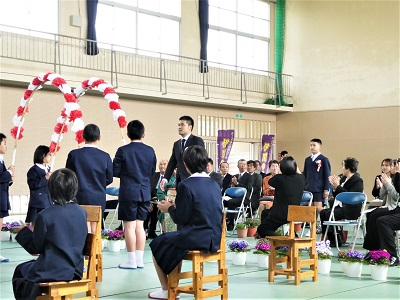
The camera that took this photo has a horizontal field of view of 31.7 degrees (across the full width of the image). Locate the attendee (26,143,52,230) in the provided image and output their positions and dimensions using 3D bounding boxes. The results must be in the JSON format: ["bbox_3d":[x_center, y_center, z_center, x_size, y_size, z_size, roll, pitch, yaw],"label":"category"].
[{"bbox_3d":[-1.941,0.589,8.550,0.330,1.310,0.400,0,-2,32],"label":"attendee"}]

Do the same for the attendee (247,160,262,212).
[{"bbox_3d":[0.824,0.745,11.500,0.680,1.200,0.480,2,-2,-41],"label":"attendee"}]

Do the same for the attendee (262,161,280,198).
[{"bbox_3d":[1.134,0.761,11.337,0.500,1.190,0.680,0,-1,32],"label":"attendee"}]

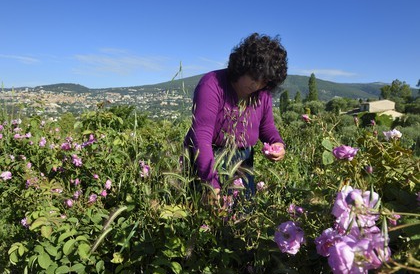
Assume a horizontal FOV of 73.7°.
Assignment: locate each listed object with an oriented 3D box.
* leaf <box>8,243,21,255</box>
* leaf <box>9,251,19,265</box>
[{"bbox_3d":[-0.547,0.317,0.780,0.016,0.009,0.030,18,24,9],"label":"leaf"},{"bbox_3d":[-0.631,0.392,0.902,0.018,0.041,0.012,-31,-28,-19],"label":"leaf"}]

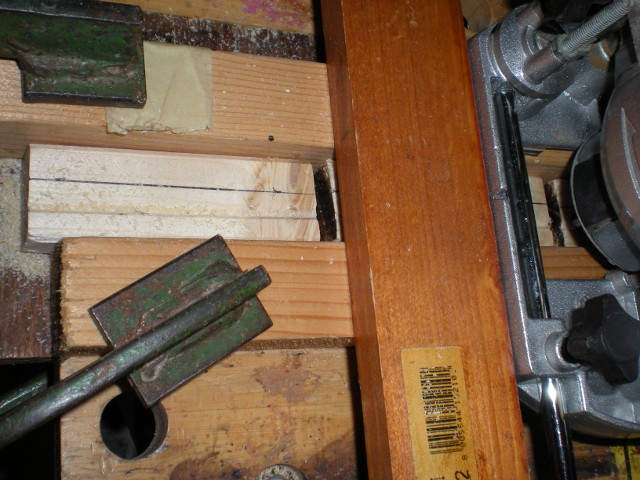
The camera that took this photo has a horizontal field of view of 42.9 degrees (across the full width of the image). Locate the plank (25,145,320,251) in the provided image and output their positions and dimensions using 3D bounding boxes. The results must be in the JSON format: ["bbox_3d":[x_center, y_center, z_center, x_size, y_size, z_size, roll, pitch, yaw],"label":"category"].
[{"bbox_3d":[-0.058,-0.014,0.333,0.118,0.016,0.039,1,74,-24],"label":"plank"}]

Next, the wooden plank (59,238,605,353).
[{"bbox_3d":[0.022,0.023,0.340,0.251,0.023,0.038,1,74,-24],"label":"wooden plank"}]

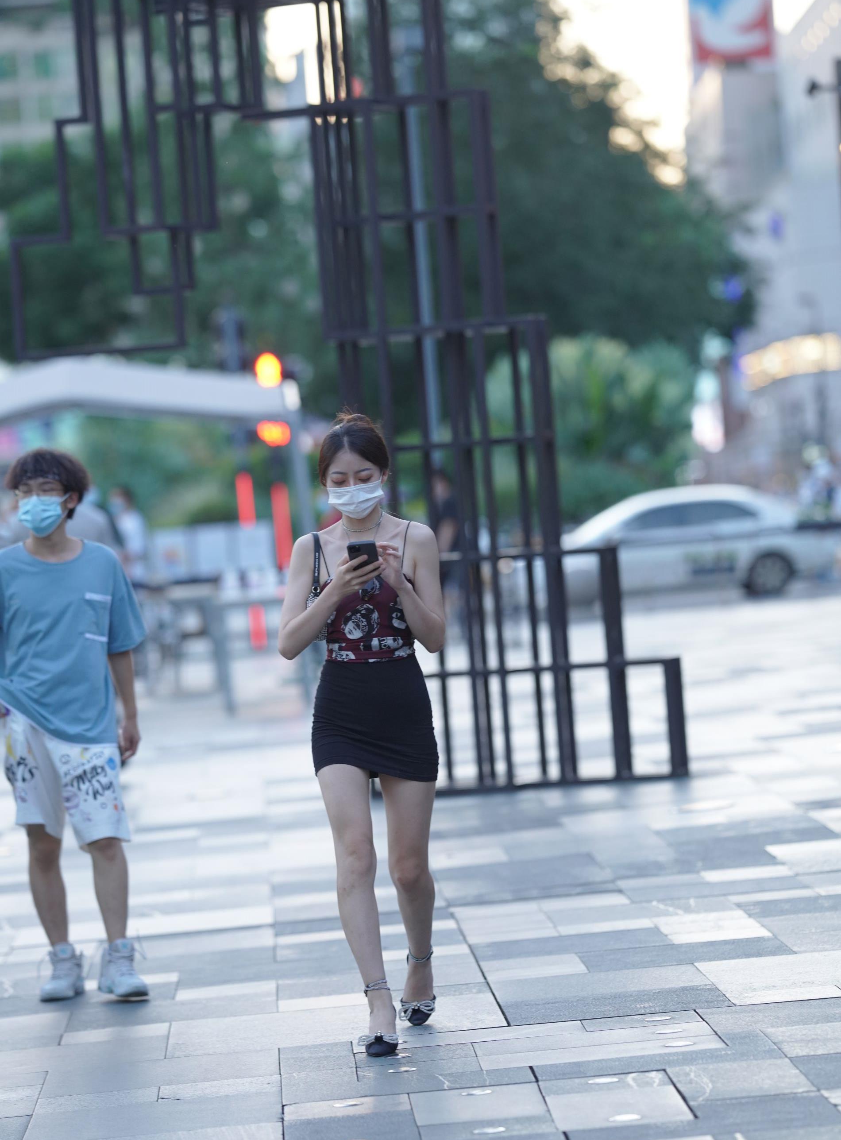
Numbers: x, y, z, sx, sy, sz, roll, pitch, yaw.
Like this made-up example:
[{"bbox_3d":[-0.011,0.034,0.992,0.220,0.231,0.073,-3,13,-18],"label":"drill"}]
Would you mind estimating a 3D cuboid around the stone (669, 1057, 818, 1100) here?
[{"bbox_3d":[0.749,1.216,11.063,0.300,0.050,0.598,-5,1,-2],"label":"stone"}]

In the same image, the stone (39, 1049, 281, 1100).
[{"bbox_3d":[-0.664,1.324,12.223,0.606,0.050,0.598,-5,1,-2],"label":"stone"}]

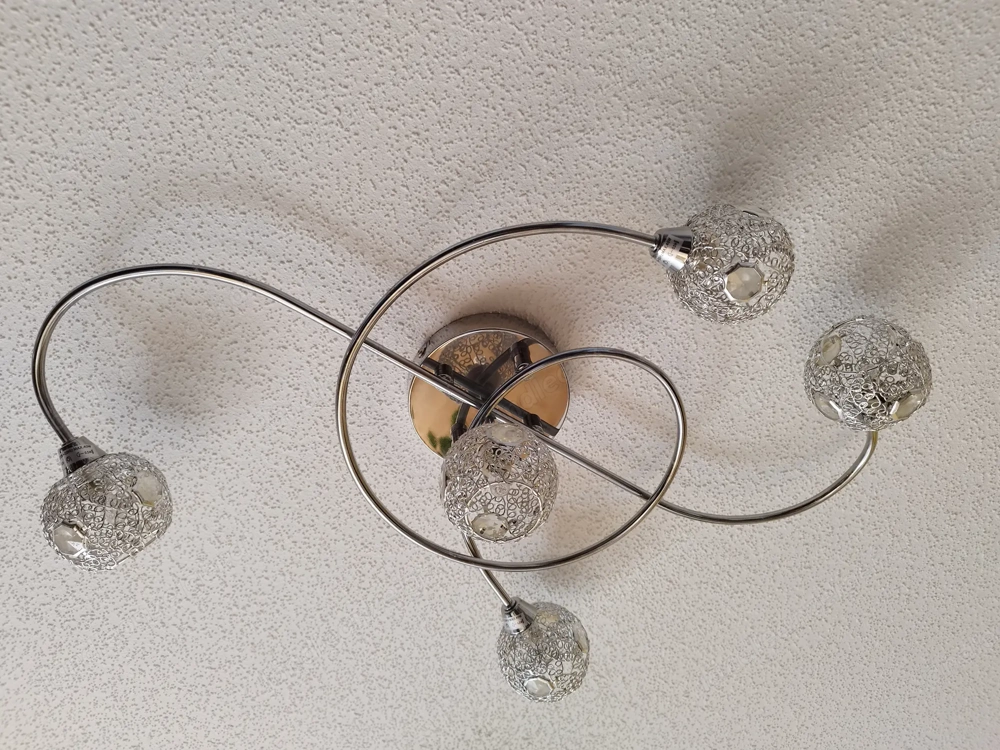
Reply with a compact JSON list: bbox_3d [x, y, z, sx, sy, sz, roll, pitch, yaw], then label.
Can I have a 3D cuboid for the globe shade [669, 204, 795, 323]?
[{"bbox_3d":[0.185,-0.091,0.565,0.086,0.094,0.096,15,-67,-12],"label":"globe shade"}]

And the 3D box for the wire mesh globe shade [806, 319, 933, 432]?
[{"bbox_3d":[0.312,0.000,0.590,0.096,0.094,0.086,-36,-66,11],"label":"wire mesh globe shade"}]

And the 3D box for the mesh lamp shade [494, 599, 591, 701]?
[{"bbox_3d":[0.043,0.278,0.706,0.096,0.094,0.086,-26,-65,7],"label":"mesh lamp shade"}]

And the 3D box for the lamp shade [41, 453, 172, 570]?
[{"bbox_3d":[-0.328,0.111,0.579,0.096,0.094,0.086,-34,-66,11],"label":"lamp shade"}]

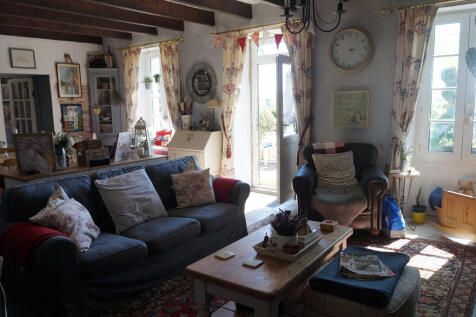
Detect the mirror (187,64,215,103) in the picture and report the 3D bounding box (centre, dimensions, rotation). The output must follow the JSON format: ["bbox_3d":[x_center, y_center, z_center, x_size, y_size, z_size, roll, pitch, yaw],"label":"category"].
[{"bbox_3d":[-0.566,-1.175,5.608,0.620,0.645,0.040,5,12,34],"label":"mirror"}]

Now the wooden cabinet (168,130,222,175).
[{"bbox_3d":[-0.693,0.039,5.901,0.787,0.973,0.448,6,13,36],"label":"wooden cabinet"}]

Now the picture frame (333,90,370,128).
[{"bbox_3d":[1.397,-0.602,4.396,0.430,0.440,0.030,5,12,34],"label":"picture frame"}]

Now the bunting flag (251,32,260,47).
[{"bbox_3d":[0.247,-1.663,4.988,0.130,0.190,0.012,6,13,36],"label":"bunting flag"}]

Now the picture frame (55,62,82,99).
[{"bbox_3d":[-3.143,-1.449,6.669,0.025,0.621,0.444,6,13,36],"label":"picture frame"}]

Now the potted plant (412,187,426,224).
[{"bbox_3d":[2.163,0.548,4.232,0.147,0.433,0.140,6,13,36],"label":"potted plant"}]

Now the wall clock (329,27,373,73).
[{"bbox_3d":[1.365,-1.326,4.342,0.525,0.525,0.060,6,13,36],"label":"wall clock"}]

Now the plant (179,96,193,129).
[{"bbox_3d":[-0.860,-0.722,5.762,0.210,0.535,0.210,5,12,34],"label":"plant"}]

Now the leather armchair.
[{"bbox_3d":[1.250,0.311,4.319,0.970,0.910,0.800,2,11,19],"label":"leather armchair"}]

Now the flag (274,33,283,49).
[{"bbox_3d":[0.547,-1.574,4.781,0.130,0.215,0.012,6,13,36],"label":"flag"}]

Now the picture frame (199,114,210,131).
[{"bbox_3d":[-0.544,-0.569,5.800,0.170,0.252,0.120,6,13,36],"label":"picture frame"}]

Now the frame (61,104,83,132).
[{"bbox_3d":[-3.143,-0.760,6.771,0.025,0.508,0.385,6,13,36],"label":"frame"}]

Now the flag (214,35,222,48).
[{"bbox_3d":[-0.278,-1.704,5.209,0.115,0.185,0.040,5,12,34],"label":"flag"}]

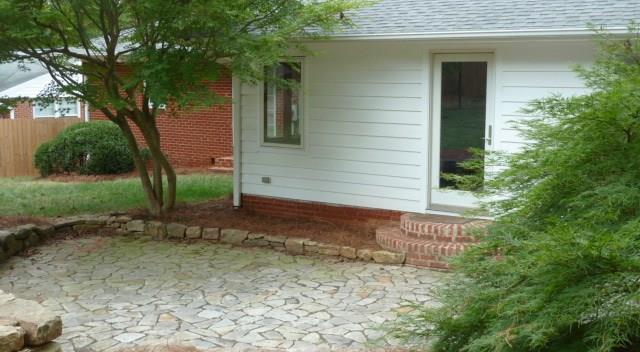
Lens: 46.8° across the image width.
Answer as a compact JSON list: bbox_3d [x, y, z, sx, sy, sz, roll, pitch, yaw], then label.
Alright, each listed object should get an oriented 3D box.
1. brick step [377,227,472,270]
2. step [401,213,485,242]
[{"bbox_3d":[1.429,0.902,9.200,2.044,0.268,0.853,5,9,33],"label":"brick step"},{"bbox_3d":[1.518,0.662,9.303,1.427,0.180,0.531,5,9,33],"label":"step"}]

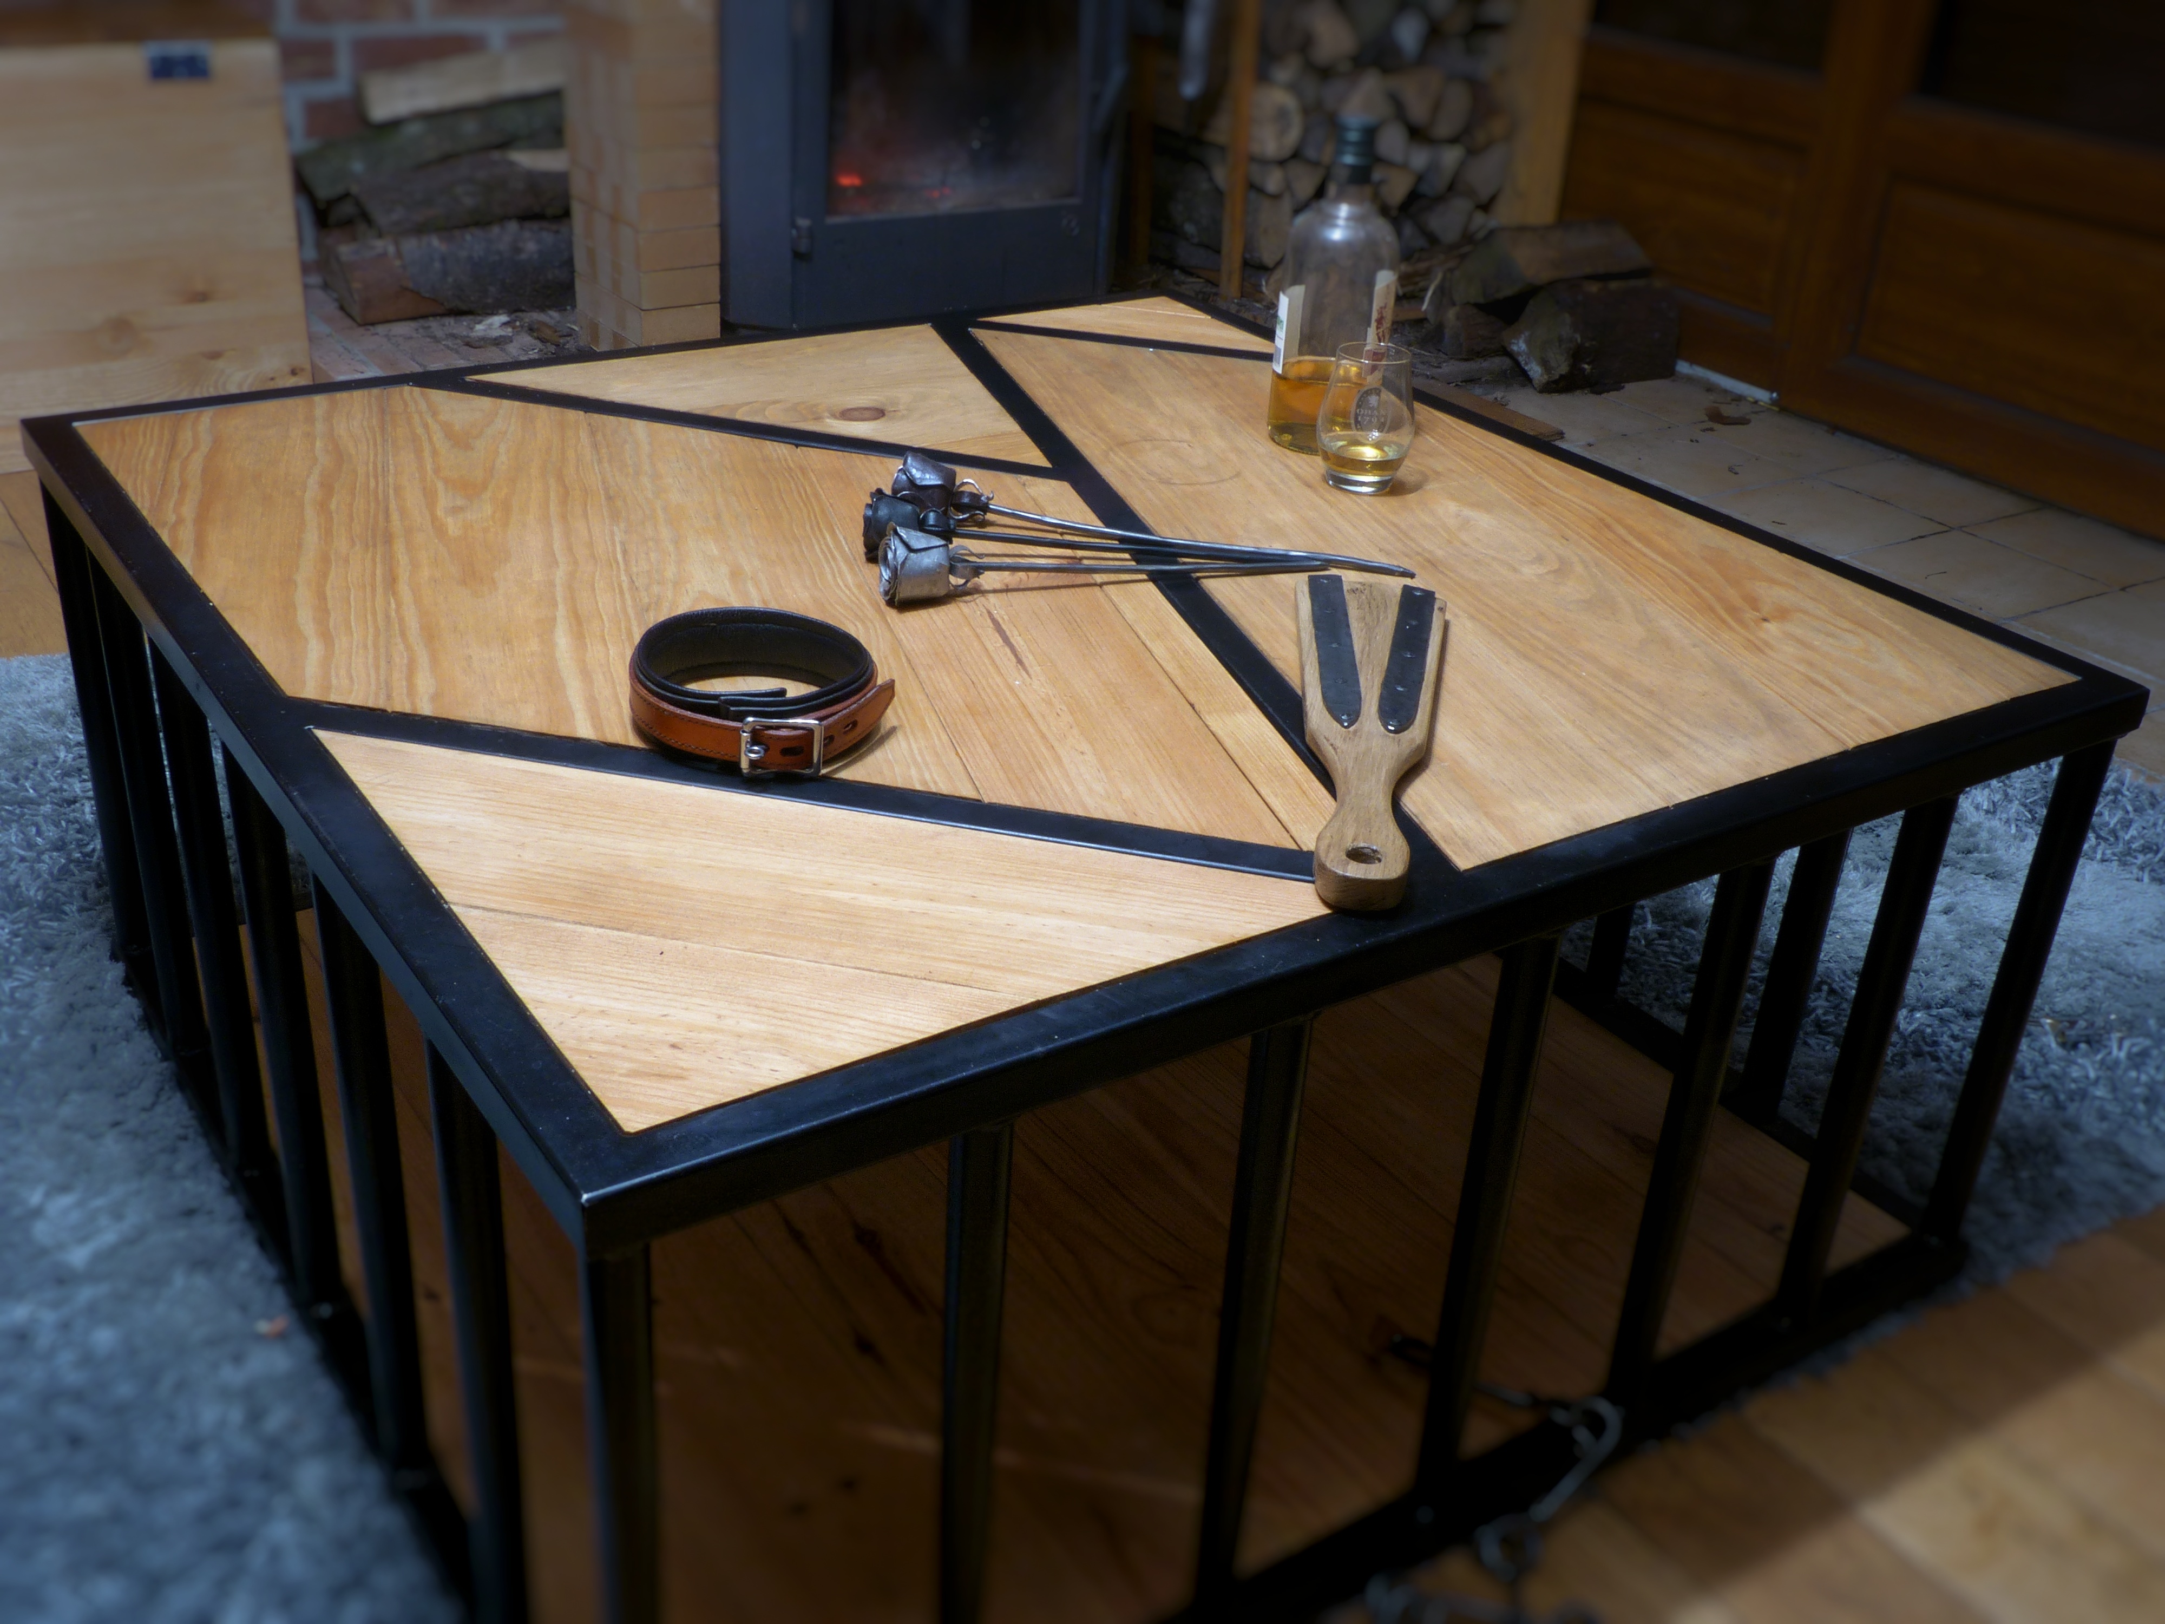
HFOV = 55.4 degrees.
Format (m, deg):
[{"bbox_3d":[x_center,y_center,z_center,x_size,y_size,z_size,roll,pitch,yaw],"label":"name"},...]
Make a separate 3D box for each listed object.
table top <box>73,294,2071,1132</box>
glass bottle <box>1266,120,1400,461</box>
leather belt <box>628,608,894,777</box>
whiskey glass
[{"bbox_3d":[-0.049,-0.165,1.365,0.950,0.030,0.950,-15,33,-31],"label":"table top"},{"bbox_3d":[0.195,-0.392,1.535,0.092,0.240,0.092,9,28,9],"label":"glass bottle"},{"bbox_3d":[-0.171,-0.066,1.089,0.128,0.042,0.134,-5,29,-16],"label":"leather belt"},{"bbox_3d":[0.205,-0.281,1.479,0.069,0.097,0.069,0,28,-7],"label":"whiskey glass"}]

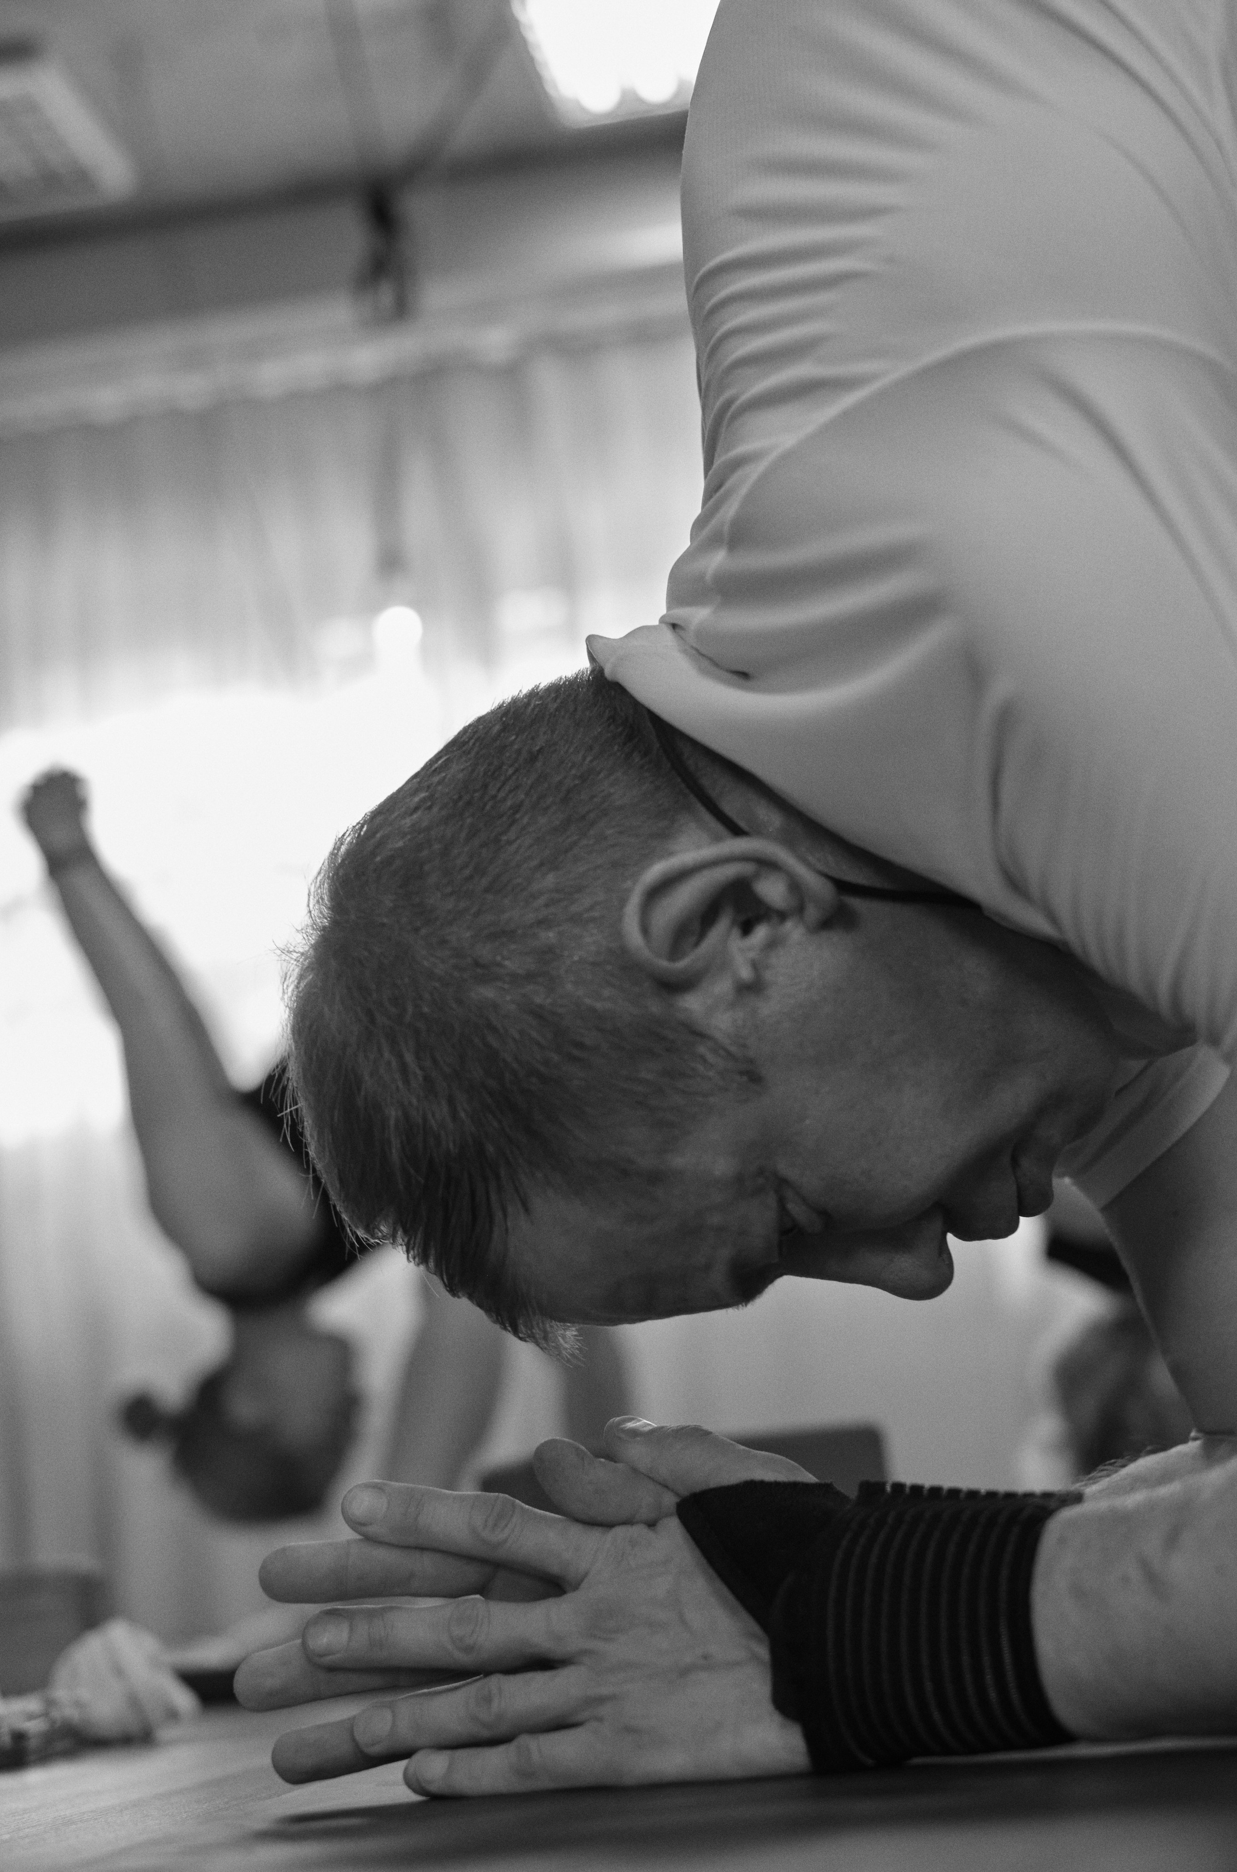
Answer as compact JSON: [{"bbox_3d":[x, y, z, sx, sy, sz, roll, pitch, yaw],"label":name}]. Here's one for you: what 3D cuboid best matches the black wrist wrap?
[{"bbox_3d":[0.084,0.216,0.865,0.122,0.086,0.060,-11,-16,27],"label":"black wrist wrap"}]

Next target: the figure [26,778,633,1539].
[{"bbox_3d":[-0.260,0.282,2.850,0.740,0.970,0.750,-9,-15,20],"label":"figure"}]

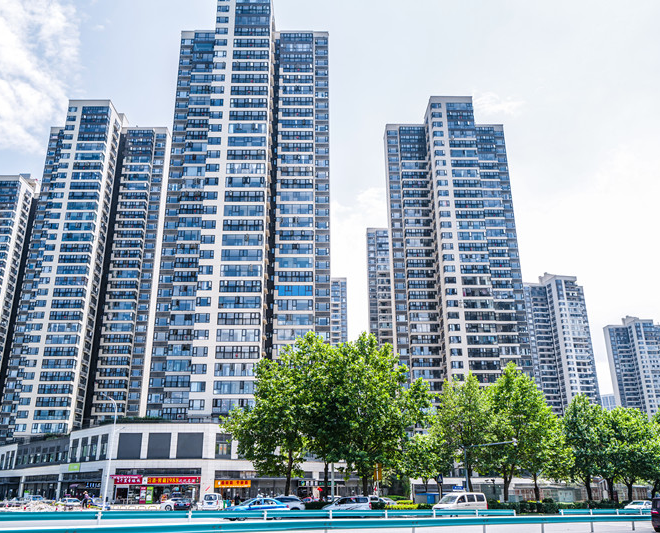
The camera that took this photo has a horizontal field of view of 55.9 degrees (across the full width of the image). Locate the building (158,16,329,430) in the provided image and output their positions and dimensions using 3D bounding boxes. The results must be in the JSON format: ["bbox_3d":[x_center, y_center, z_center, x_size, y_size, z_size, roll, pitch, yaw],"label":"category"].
[{"bbox_3d":[-16.377,-8.702,125.406,32.000,98.000,24.000,0,-21,0],"label":"building"}]

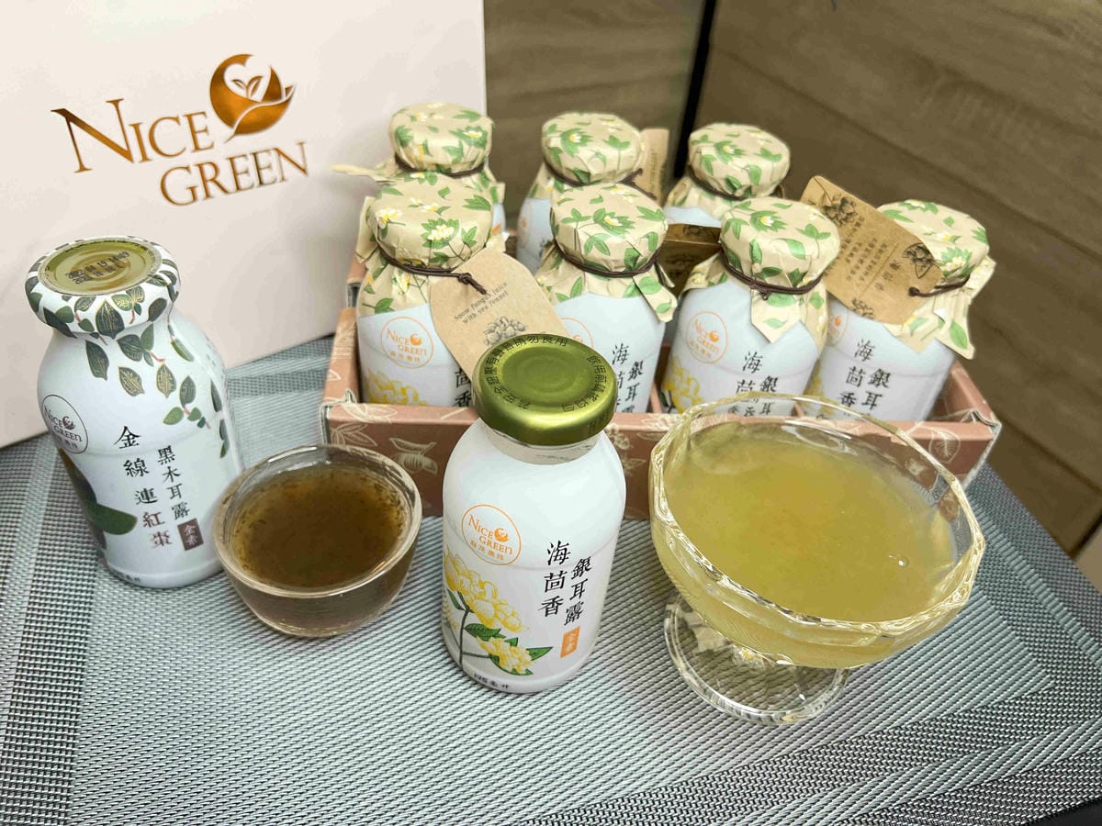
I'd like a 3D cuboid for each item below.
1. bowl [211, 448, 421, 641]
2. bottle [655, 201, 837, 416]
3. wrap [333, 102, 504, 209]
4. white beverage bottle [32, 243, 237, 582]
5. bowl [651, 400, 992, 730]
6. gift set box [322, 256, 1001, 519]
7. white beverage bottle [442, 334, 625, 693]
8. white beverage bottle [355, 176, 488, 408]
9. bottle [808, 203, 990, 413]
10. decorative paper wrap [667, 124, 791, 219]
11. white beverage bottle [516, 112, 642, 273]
[{"bbox_3d":[-0.087,0.051,0.318,0.073,0.038,0.073,1,42,-6],"label":"bowl"},{"bbox_3d":[0.081,-0.024,0.349,0.062,0.129,0.062,19,43,14],"label":"bottle"},{"bbox_3d":[-0.057,-0.111,0.360,0.073,0.037,0.058,1,42,-6],"label":"wrap"},{"bbox_3d":[-0.144,0.002,0.295,0.059,0.125,0.059,-17,46,-25],"label":"white beverage bottle"},{"bbox_3d":[0.083,0.056,0.294,0.107,0.081,0.107,4,41,-3],"label":"bowl"},{"bbox_3d":[0.043,-0.024,0.402,0.278,0.056,0.148,1,42,-6],"label":"gift set box"},{"bbox_3d":[-0.006,0.035,0.274,0.059,0.125,0.059,6,41,-1],"label":"white beverage bottle"},{"bbox_3d":[-0.049,-0.030,0.338,0.062,0.126,0.062,2,41,-5],"label":"white beverage bottle"},{"bbox_3d":[0.141,-0.025,0.358,0.062,0.129,0.062,-20,48,-27],"label":"bottle"},{"bbox_3d":[0.081,-0.104,0.369,0.060,0.037,0.058,1,42,-6],"label":"decorative paper wrap"},{"bbox_3d":[0.013,-0.073,0.397,0.062,0.129,0.062,30,47,25],"label":"white beverage bottle"}]

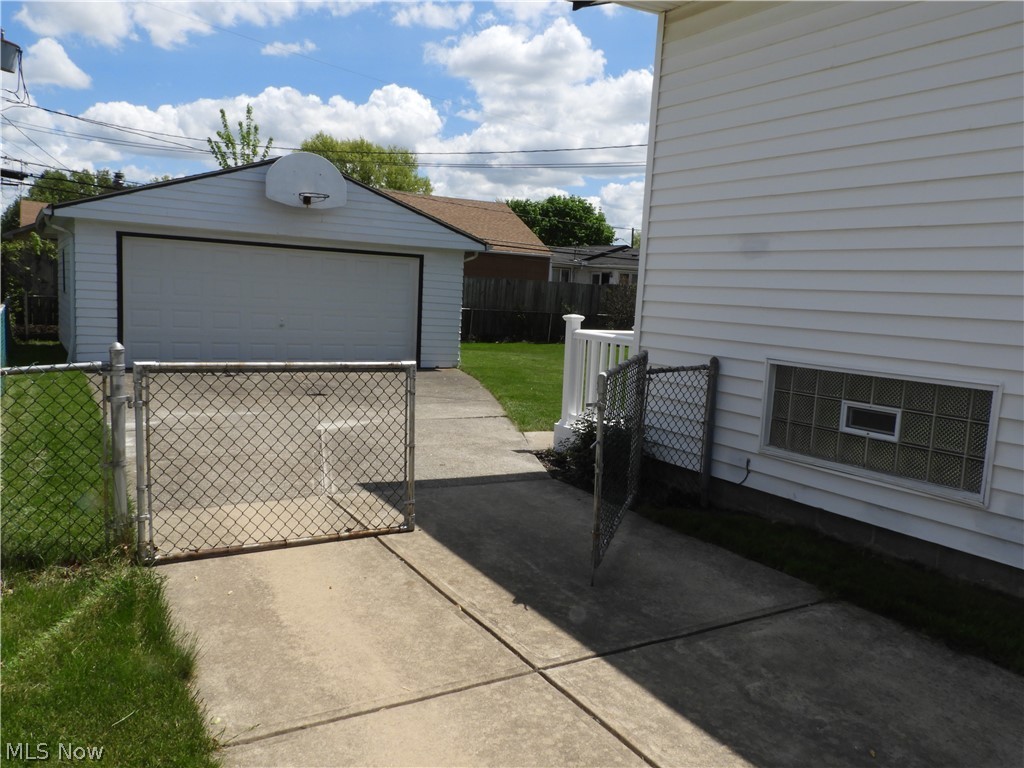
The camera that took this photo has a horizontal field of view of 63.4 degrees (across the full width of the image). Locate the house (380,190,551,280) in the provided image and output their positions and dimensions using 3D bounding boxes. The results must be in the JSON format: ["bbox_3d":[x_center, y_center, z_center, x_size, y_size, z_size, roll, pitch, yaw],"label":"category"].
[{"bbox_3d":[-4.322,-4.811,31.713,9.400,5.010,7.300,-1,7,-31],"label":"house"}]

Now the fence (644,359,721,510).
[{"bbox_3d":[1.190,0.362,5.867,0.680,1.070,0.070,-1,7,-31],"label":"fence"}]

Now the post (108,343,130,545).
[{"bbox_3d":[-1.893,0.318,4.022,0.072,1.040,0.072,-3,9,-31],"label":"post"}]

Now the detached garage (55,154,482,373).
[{"bbox_3d":[-4.941,-2.266,15.641,6.900,3.340,6.100,-1,7,-31],"label":"detached garage"}]

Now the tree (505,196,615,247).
[{"bbox_3d":[2.614,-7.404,48.394,6.800,7.210,6.800,-1,7,-31],"label":"tree"}]

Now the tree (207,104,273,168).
[{"bbox_3d":[-7.091,-4.228,21.315,2.300,5.760,2.300,-1,7,-31],"label":"tree"}]

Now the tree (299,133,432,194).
[{"bbox_3d":[-7.858,-8.469,43.505,7.200,9.240,7.200,-1,7,-31],"label":"tree"}]

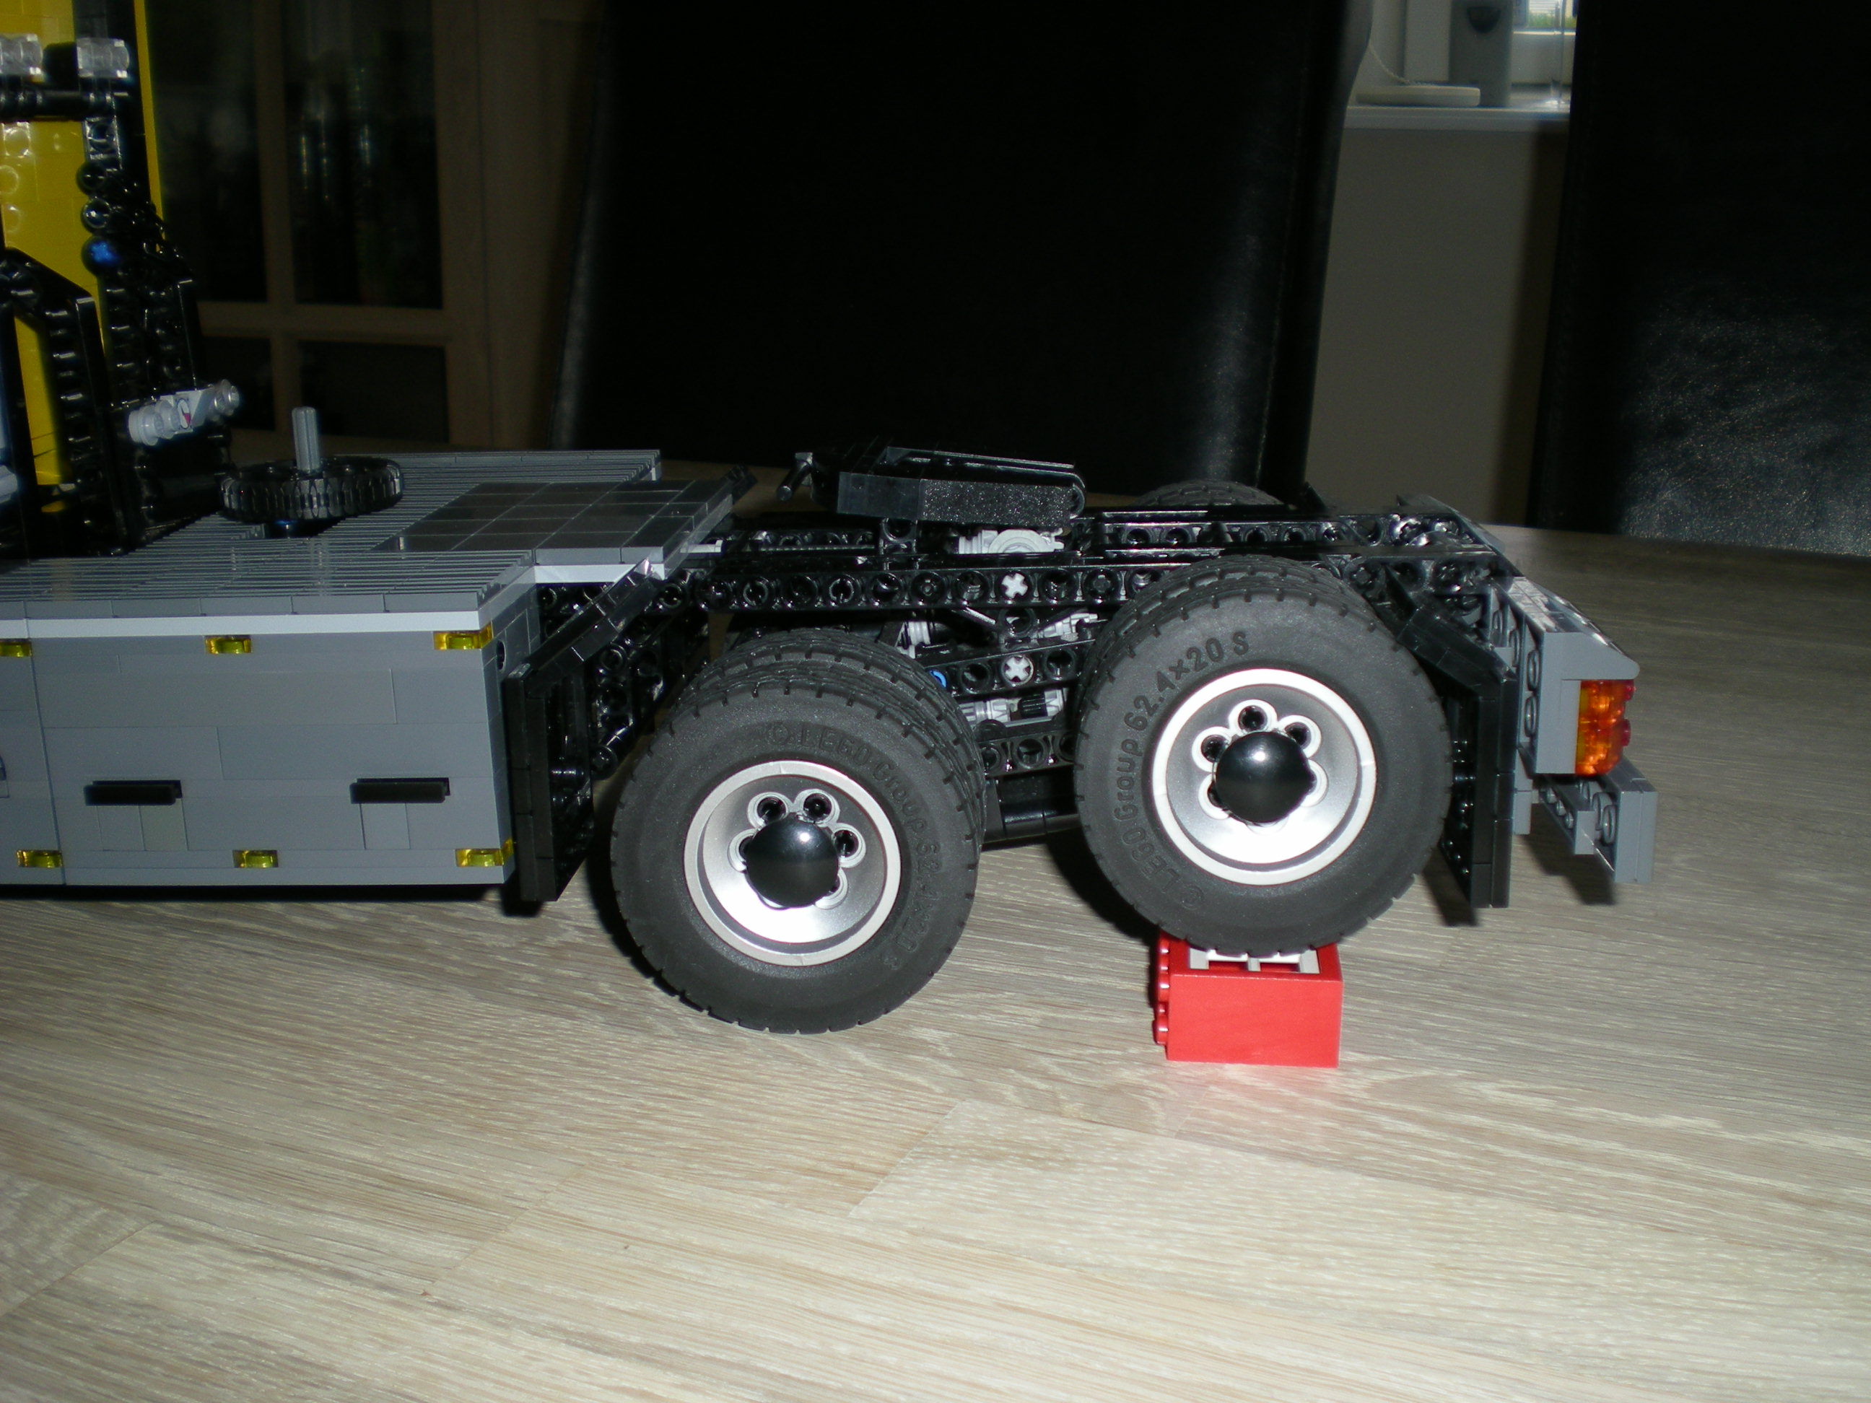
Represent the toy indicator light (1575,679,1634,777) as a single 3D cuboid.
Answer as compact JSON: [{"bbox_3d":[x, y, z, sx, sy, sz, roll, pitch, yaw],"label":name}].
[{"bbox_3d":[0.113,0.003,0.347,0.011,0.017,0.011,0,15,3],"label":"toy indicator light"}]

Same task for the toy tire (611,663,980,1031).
[{"bbox_3d":[-0.024,0.025,0.360,0.062,0.062,0.020,1,16,3],"label":"toy tire"}]

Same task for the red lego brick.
[{"bbox_3d":[0.055,0.050,0.361,0.030,0.016,0.032,2,16,6],"label":"red lego brick"}]

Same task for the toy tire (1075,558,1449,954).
[{"bbox_3d":[0.057,0.009,0.366,0.062,0.062,0.041,1,16,3],"label":"toy tire"}]

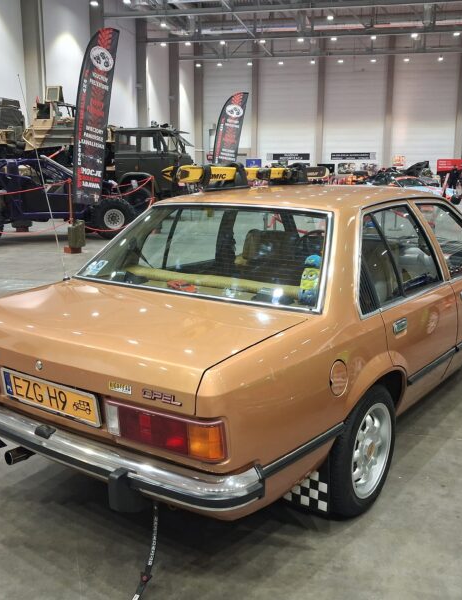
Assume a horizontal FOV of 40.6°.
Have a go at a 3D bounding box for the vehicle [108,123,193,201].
[{"bbox_3d":[-4.630,-4.225,20.925,6.400,2.850,2.450,2,12,9],"label":"vehicle"}]

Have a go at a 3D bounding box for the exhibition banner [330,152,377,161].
[{"bbox_3d":[10.549,-12.327,53.602,3.800,0.600,0.050,3,12,13],"label":"exhibition banner"}]

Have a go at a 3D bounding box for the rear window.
[{"bbox_3d":[-0.107,-0.242,2.874,1.370,0.080,0.540,9,54,35],"label":"rear window"}]

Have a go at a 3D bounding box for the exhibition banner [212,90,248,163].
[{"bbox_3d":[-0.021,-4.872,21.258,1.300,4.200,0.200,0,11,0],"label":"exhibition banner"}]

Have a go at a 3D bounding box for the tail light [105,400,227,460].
[{"bbox_3d":[-0.212,0.399,1.945,0.470,0.130,0.080,8,14,35],"label":"tail light"}]

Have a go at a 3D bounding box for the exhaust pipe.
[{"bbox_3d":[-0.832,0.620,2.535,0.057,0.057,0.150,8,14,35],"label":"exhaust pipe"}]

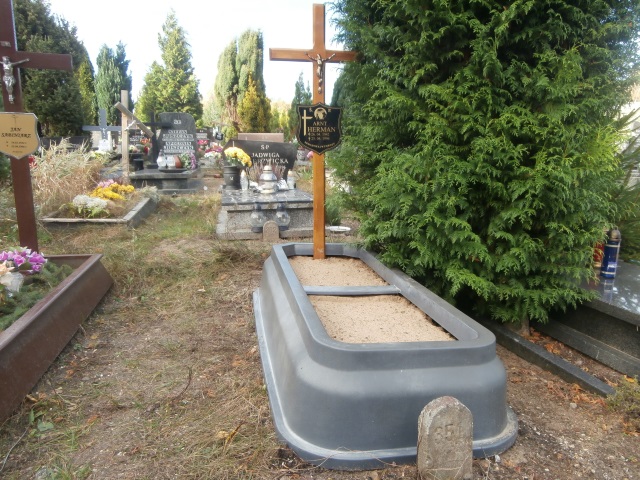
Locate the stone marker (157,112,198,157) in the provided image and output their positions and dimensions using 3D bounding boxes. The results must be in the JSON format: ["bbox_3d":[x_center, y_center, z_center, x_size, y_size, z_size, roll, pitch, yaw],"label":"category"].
[{"bbox_3d":[-3.244,-2.322,10.100,0.880,1.150,0.140,-2,13,-11],"label":"stone marker"}]

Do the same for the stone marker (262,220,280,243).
[{"bbox_3d":[-0.579,-0.102,5.300,0.190,0.260,0.090,-2,13,-11],"label":"stone marker"}]

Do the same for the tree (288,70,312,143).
[{"bbox_3d":[-0.751,-4.888,18.000,1.000,3.700,1.000,-2,13,-11],"label":"tree"}]

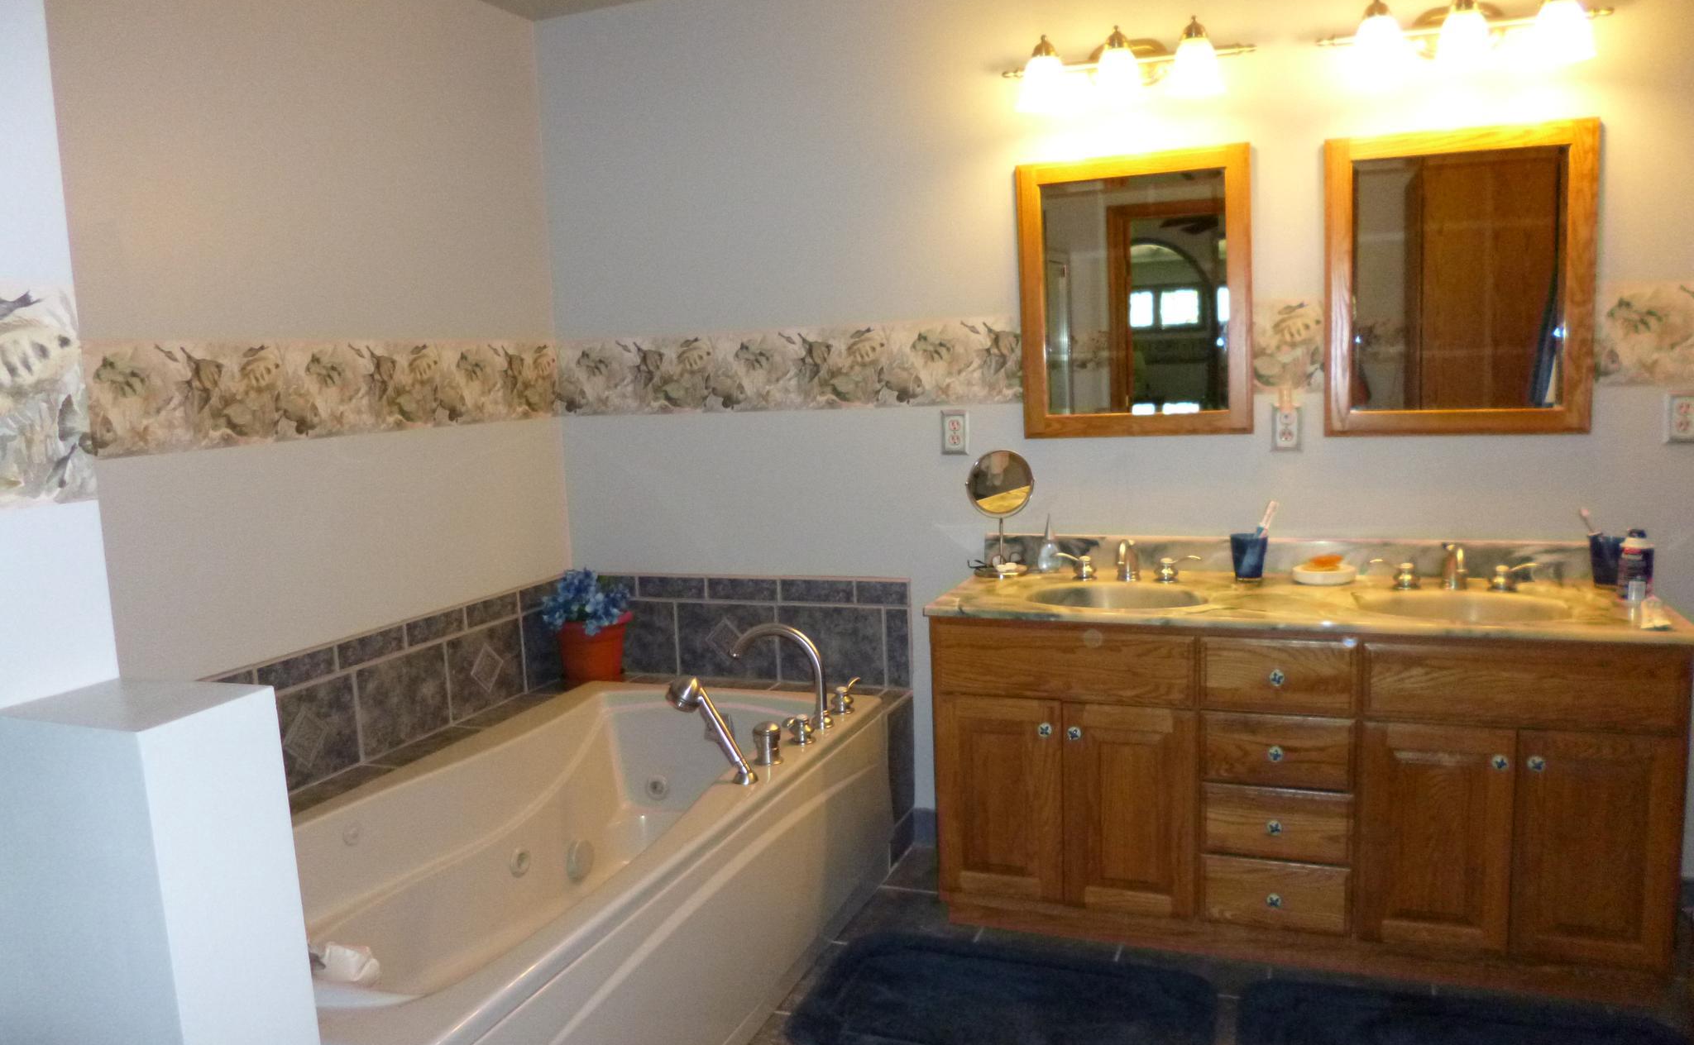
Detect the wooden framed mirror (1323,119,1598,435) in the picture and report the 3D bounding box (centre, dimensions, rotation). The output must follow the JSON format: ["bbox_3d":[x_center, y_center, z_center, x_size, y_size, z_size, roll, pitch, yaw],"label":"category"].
[{"bbox_3d":[1.414,-0.552,2.734,0.557,0.697,0.030,0,8,21],"label":"wooden framed mirror"}]

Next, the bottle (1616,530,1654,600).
[{"bbox_3d":[1.616,0.086,2.401,0.062,0.138,0.060,4,10,42],"label":"bottle"}]

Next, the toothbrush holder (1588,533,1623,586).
[{"bbox_3d":[1.722,0.090,2.647,0.088,0.116,0.088,0,8,21],"label":"toothbrush holder"}]

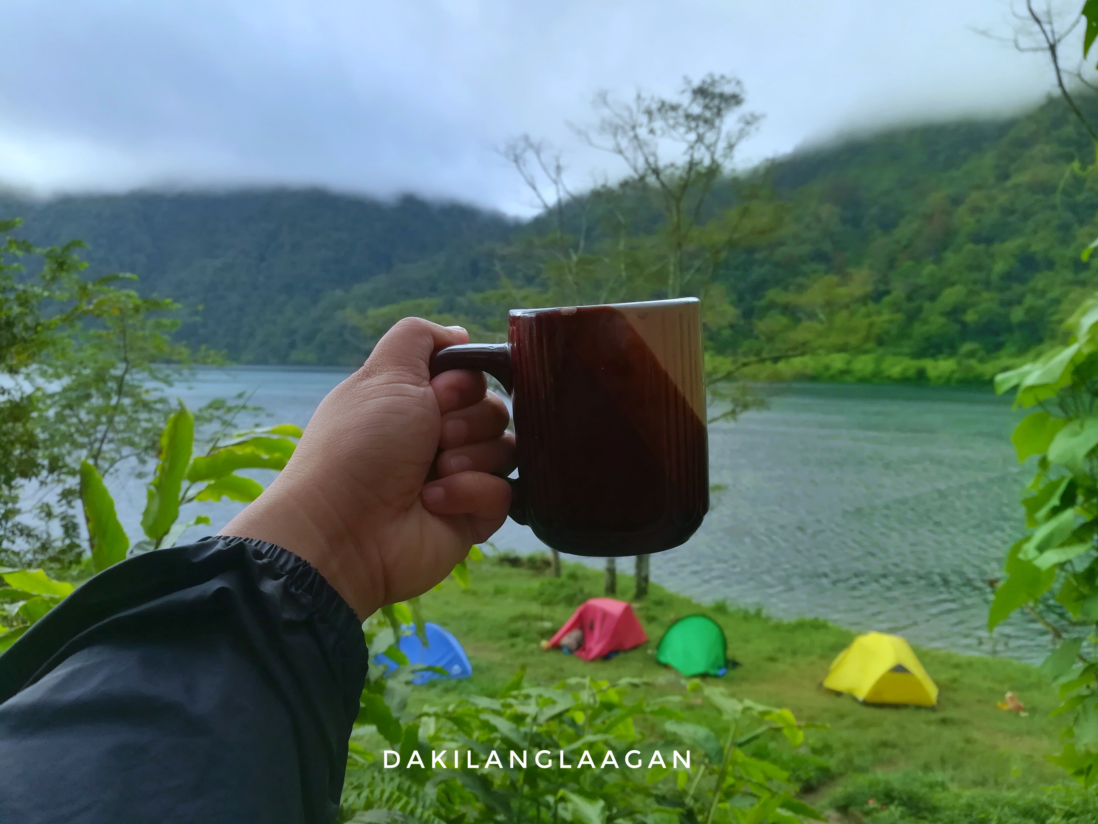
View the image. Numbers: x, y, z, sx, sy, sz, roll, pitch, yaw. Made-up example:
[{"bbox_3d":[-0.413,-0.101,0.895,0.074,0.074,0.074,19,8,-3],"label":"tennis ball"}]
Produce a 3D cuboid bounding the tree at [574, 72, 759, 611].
[{"bbox_3d":[3.400,-2.000,23.600,5.300,15.000,5.100,1,4,0],"label":"tree"}]

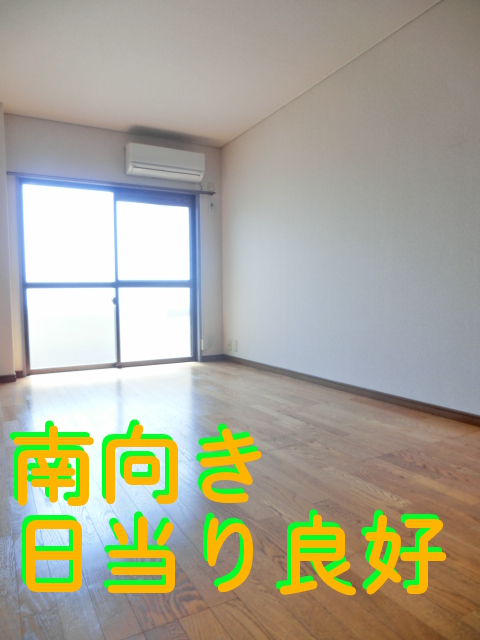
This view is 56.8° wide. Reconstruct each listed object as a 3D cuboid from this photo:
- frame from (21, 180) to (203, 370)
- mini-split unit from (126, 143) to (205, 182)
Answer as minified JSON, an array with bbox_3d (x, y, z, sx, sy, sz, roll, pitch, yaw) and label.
[{"bbox_3d":[-1.231,-0.411,4.470,1.710,1.793,0.110,-3,4,-29],"label":"frame"},{"bbox_3d":[-0.753,-1.572,4.524,0.790,0.275,0.210,-3,4,-29],"label":"mini-split unit"}]

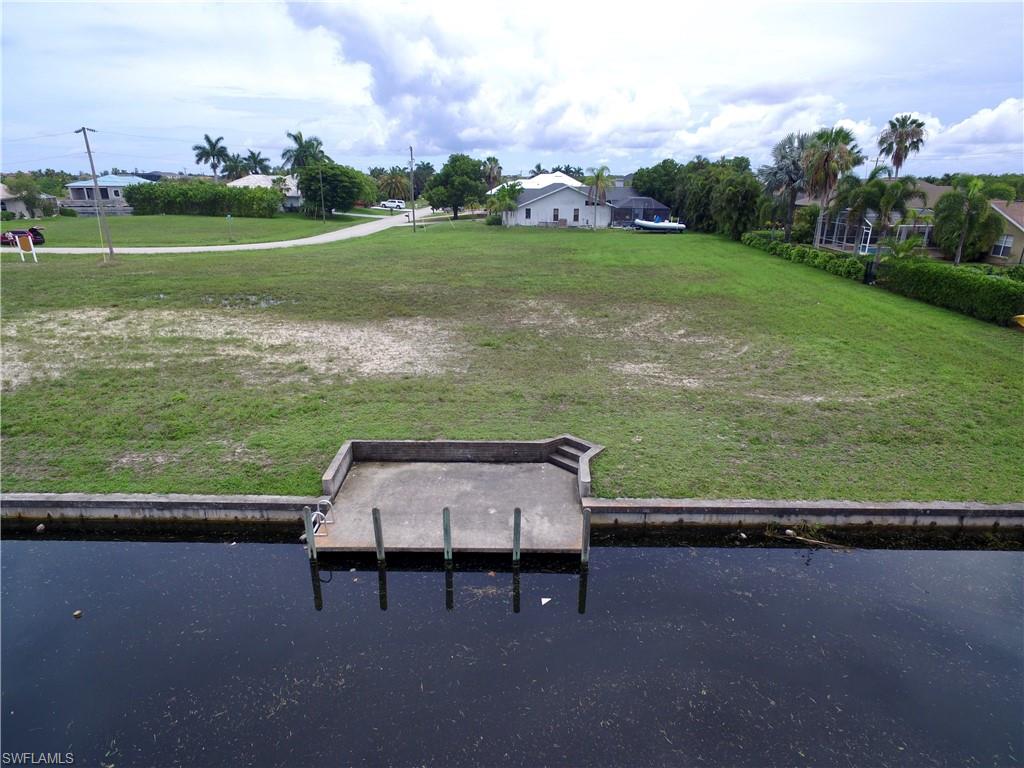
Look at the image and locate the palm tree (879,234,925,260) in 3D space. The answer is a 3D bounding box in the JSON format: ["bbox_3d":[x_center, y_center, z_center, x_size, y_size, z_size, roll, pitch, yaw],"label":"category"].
[{"bbox_3d":[28.500,-9.620,43.220,3.850,2.540,3.850,0,19,0],"label":"palm tree"}]

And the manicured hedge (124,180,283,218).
[{"bbox_3d":[-55.038,-32.445,104.433,26.500,5.500,3.000,3,19,9],"label":"manicured hedge"}]

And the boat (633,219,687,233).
[{"bbox_3d":[17.925,-19.808,72.604,6.500,1.700,2.400,3,19,8],"label":"boat"}]

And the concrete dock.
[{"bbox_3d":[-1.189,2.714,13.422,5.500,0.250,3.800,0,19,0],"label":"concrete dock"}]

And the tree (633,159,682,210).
[{"bbox_3d":[21.170,-27.730,85.640,7.750,9.180,7.750,0,19,0],"label":"tree"}]

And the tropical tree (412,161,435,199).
[{"bbox_3d":[-22.560,-52.060,153.410,6.190,11.050,6.190,0,19,0],"label":"tropical tree"}]

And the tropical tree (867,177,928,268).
[{"bbox_3d":[24.780,-10.484,39.245,3.980,6.679,3.781,0,19,0],"label":"tropical tree"}]

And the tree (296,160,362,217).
[{"bbox_3d":[-29.866,-32.172,98.147,11.613,8.572,10.452,0,19,0],"label":"tree"}]

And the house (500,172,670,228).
[{"bbox_3d":[11.095,-27.218,89.505,22.500,5.800,18.000,2,19,6],"label":"house"}]

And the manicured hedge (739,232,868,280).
[{"bbox_3d":[24.284,-11.626,50.677,1.400,1.350,25.529,2,19,4],"label":"manicured hedge"}]

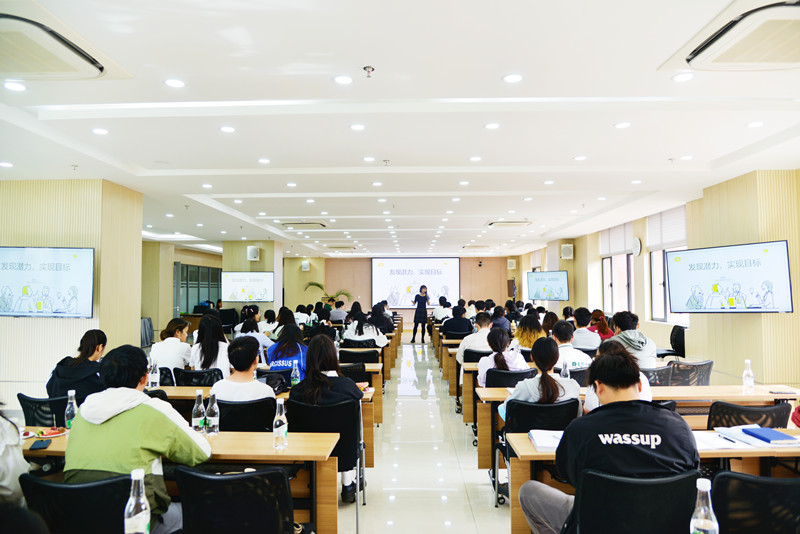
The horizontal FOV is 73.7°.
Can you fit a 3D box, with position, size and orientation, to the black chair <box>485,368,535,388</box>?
[{"bbox_3d":[0.965,1.296,4.749,0.480,0.850,0.540,0,-2,1],"label":"black chair"}]

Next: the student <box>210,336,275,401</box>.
[{"bbox_3d":[-1.016,1.071,3.607,0.480,1.220,0.740,0,-2,1],"label":"student"}]

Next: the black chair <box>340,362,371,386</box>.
[{"bbox_3d":[-0.512,1.294,5.000,0.470,0.870,0.570,0,-3,1],"label":"black chair"}]

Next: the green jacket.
[{"bbox_3d":[-1.107,0.800,2.318,0.550,0.590,0.430,-1,-3,13],"label":"green jacket"}]

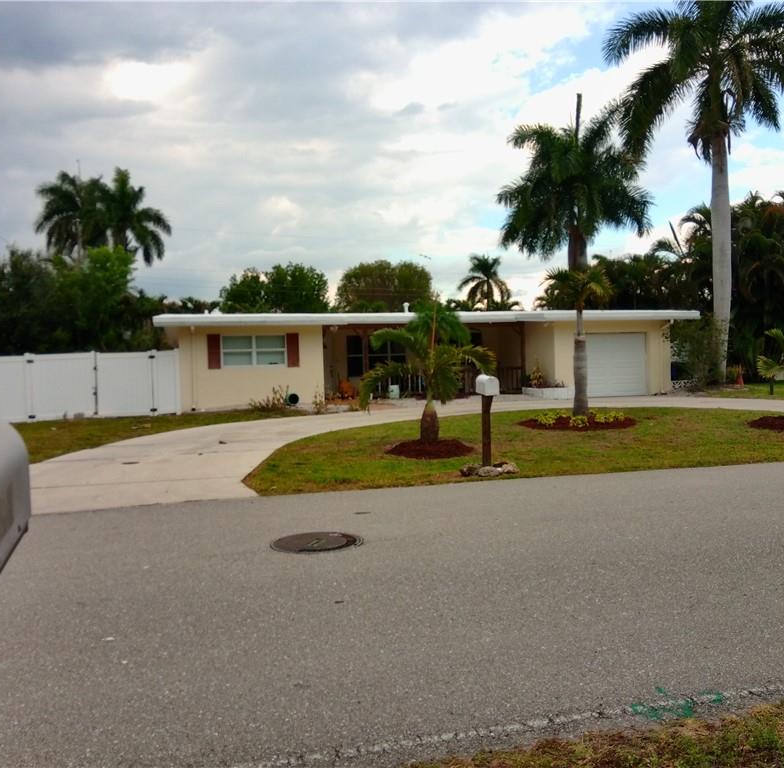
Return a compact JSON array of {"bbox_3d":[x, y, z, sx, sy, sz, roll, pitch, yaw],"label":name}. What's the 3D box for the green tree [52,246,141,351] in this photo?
[{"bbox_3d":[-12.230,-2.477,31.933,3.661,6.431,3.661,-1,2,0],"label":"green tree"}]

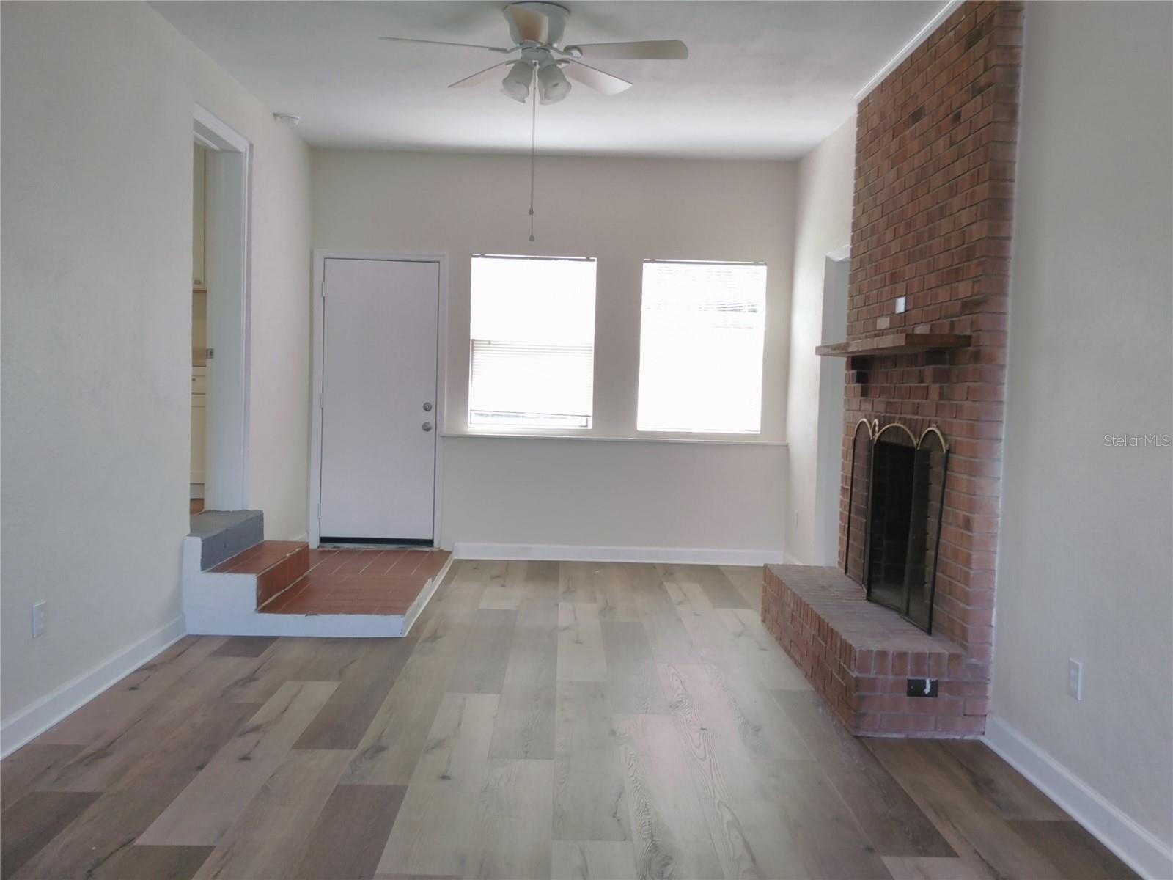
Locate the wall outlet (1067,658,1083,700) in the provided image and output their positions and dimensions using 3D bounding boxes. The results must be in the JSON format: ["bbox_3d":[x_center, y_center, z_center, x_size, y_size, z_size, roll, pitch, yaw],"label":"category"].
[{"bbox_3d":[1.532,0.754,2.981,0.010,0.115,0.072,1,4,-1],"label":"wall outlet"}]

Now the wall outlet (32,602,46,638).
[{"bbox_3d":[-1.964,0.646,3.418,0.010,0.116,0.074,1,4,-1],"label":"wall outlet"}]

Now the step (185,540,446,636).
[{"bbox_3d":[-1.473,0.675,5.812,1.088,0.485,2.139,1,4,-1],"label":"step"}]

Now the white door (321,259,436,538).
[{"bbox_3d":[-1.487,-0.263,6.846,0.820,2.032,0.050,1,4,-1],"label":"white door"}]

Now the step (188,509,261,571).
[{"bbox_3d":[-2.086,0.542,5.204,0.327,0.178,0.945,1,4,-1],"label":"step"}]

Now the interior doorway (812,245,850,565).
[{"bbox_3d":[1.540,-0.074,5.658,0.100,2.156,0.794,1,4,-1],"label":"interior doorway"}]

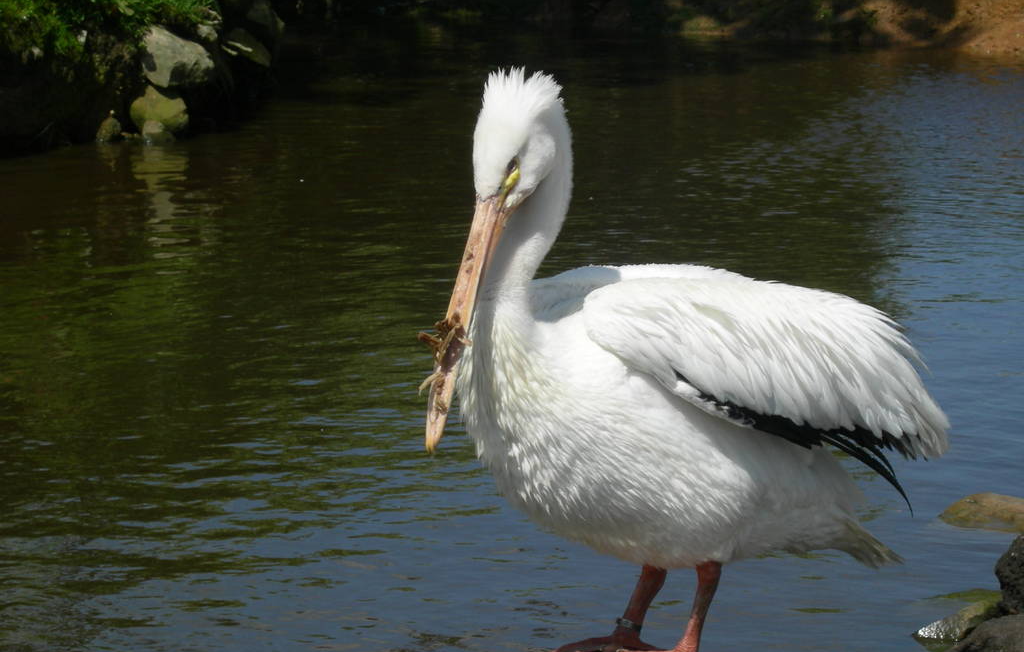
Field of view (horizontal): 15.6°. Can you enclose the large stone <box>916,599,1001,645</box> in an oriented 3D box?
[{"bbox_3d":[0.695,0.463,5.800,0.160,0.085,0.140,0,9,0],"label":"large stone"}]

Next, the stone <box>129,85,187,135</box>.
[{"bbox_3d":[-1.228,-0.745,12.950,0.210,0.180,0.190,0,9,0],"label":"stone"}]

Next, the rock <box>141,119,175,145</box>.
[{"bbox_3d":[-1.289,-0.709,13.550,0.120,0.090,0.110,0,9,0],"label":"rock"}]

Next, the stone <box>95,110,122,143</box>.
[{"bbox_3d":[-1.384,-0.678,12.800,0.095,0.105,0.090,0,9,0],"label":"stone"}]

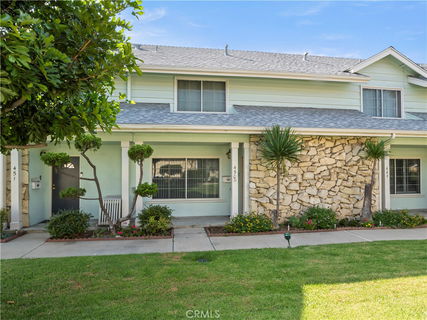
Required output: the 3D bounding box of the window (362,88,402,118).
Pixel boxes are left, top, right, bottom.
[{"bbox_3d":[6.778,-2.266,9.890,1.780,1.170,0.100,0,-1,-7],"label":"window"}]

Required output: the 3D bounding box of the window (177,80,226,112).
[{"bbox_3d":[-0.436,-2.305,8.950,1.800,1.160,0.100,0,-1,-7],"label":"window"}]

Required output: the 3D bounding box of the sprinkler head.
[{"bbox_3d":[1.751,1.887,5.780,0.160,0.360,0.160,0,-1,-7],"label":"sprinkler head"}]

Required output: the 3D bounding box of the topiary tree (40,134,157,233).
[{"bbox_3d":[-3.167,0.653,6.850,3.080,2.700,1.150,0,-1,-7],"label":"topiary tree"}]

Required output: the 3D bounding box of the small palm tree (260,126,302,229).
[{"bbox_3d":[1.999,0.514,7.250,1.180,2.980,1.120,0,-1,-7],"label":"small palm tree"}]

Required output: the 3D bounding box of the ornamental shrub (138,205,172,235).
[{"bbox_3d":[-1.658,1.670,7.050,0.950,0.760,0.820,0,-1,-7],"label":"ornamental shrub"}]

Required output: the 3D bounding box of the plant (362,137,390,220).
[{"bbox_3d":[5.321,0.673,8.100,0.860,2.680,0.780,0,-1,-7],"label":"plant"}]

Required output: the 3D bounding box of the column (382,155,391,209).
[{"bbox_3d":[6.020,0.771,8.640,0.210,2.500,0.210,0,-1,-7],"label":"column"}]

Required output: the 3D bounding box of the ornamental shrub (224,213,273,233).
[{"bbox_3d":[1.033,1.788,7.280,1.300,0.530,0.800,0,-1,-7],"label":"ornamental shrub"}]

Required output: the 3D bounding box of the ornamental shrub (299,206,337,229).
[{"bbox_3d":[3.226,1.744,7.650,1.050,0.630,0.780,0,-1,-7],"label":"ornamental shrub"}]

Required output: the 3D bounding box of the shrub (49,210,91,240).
[{"bbox_3d":[-3.971,1.697,6.800,1.020,0.700,0.850,0,-1,-7],"label":"shrub"}]

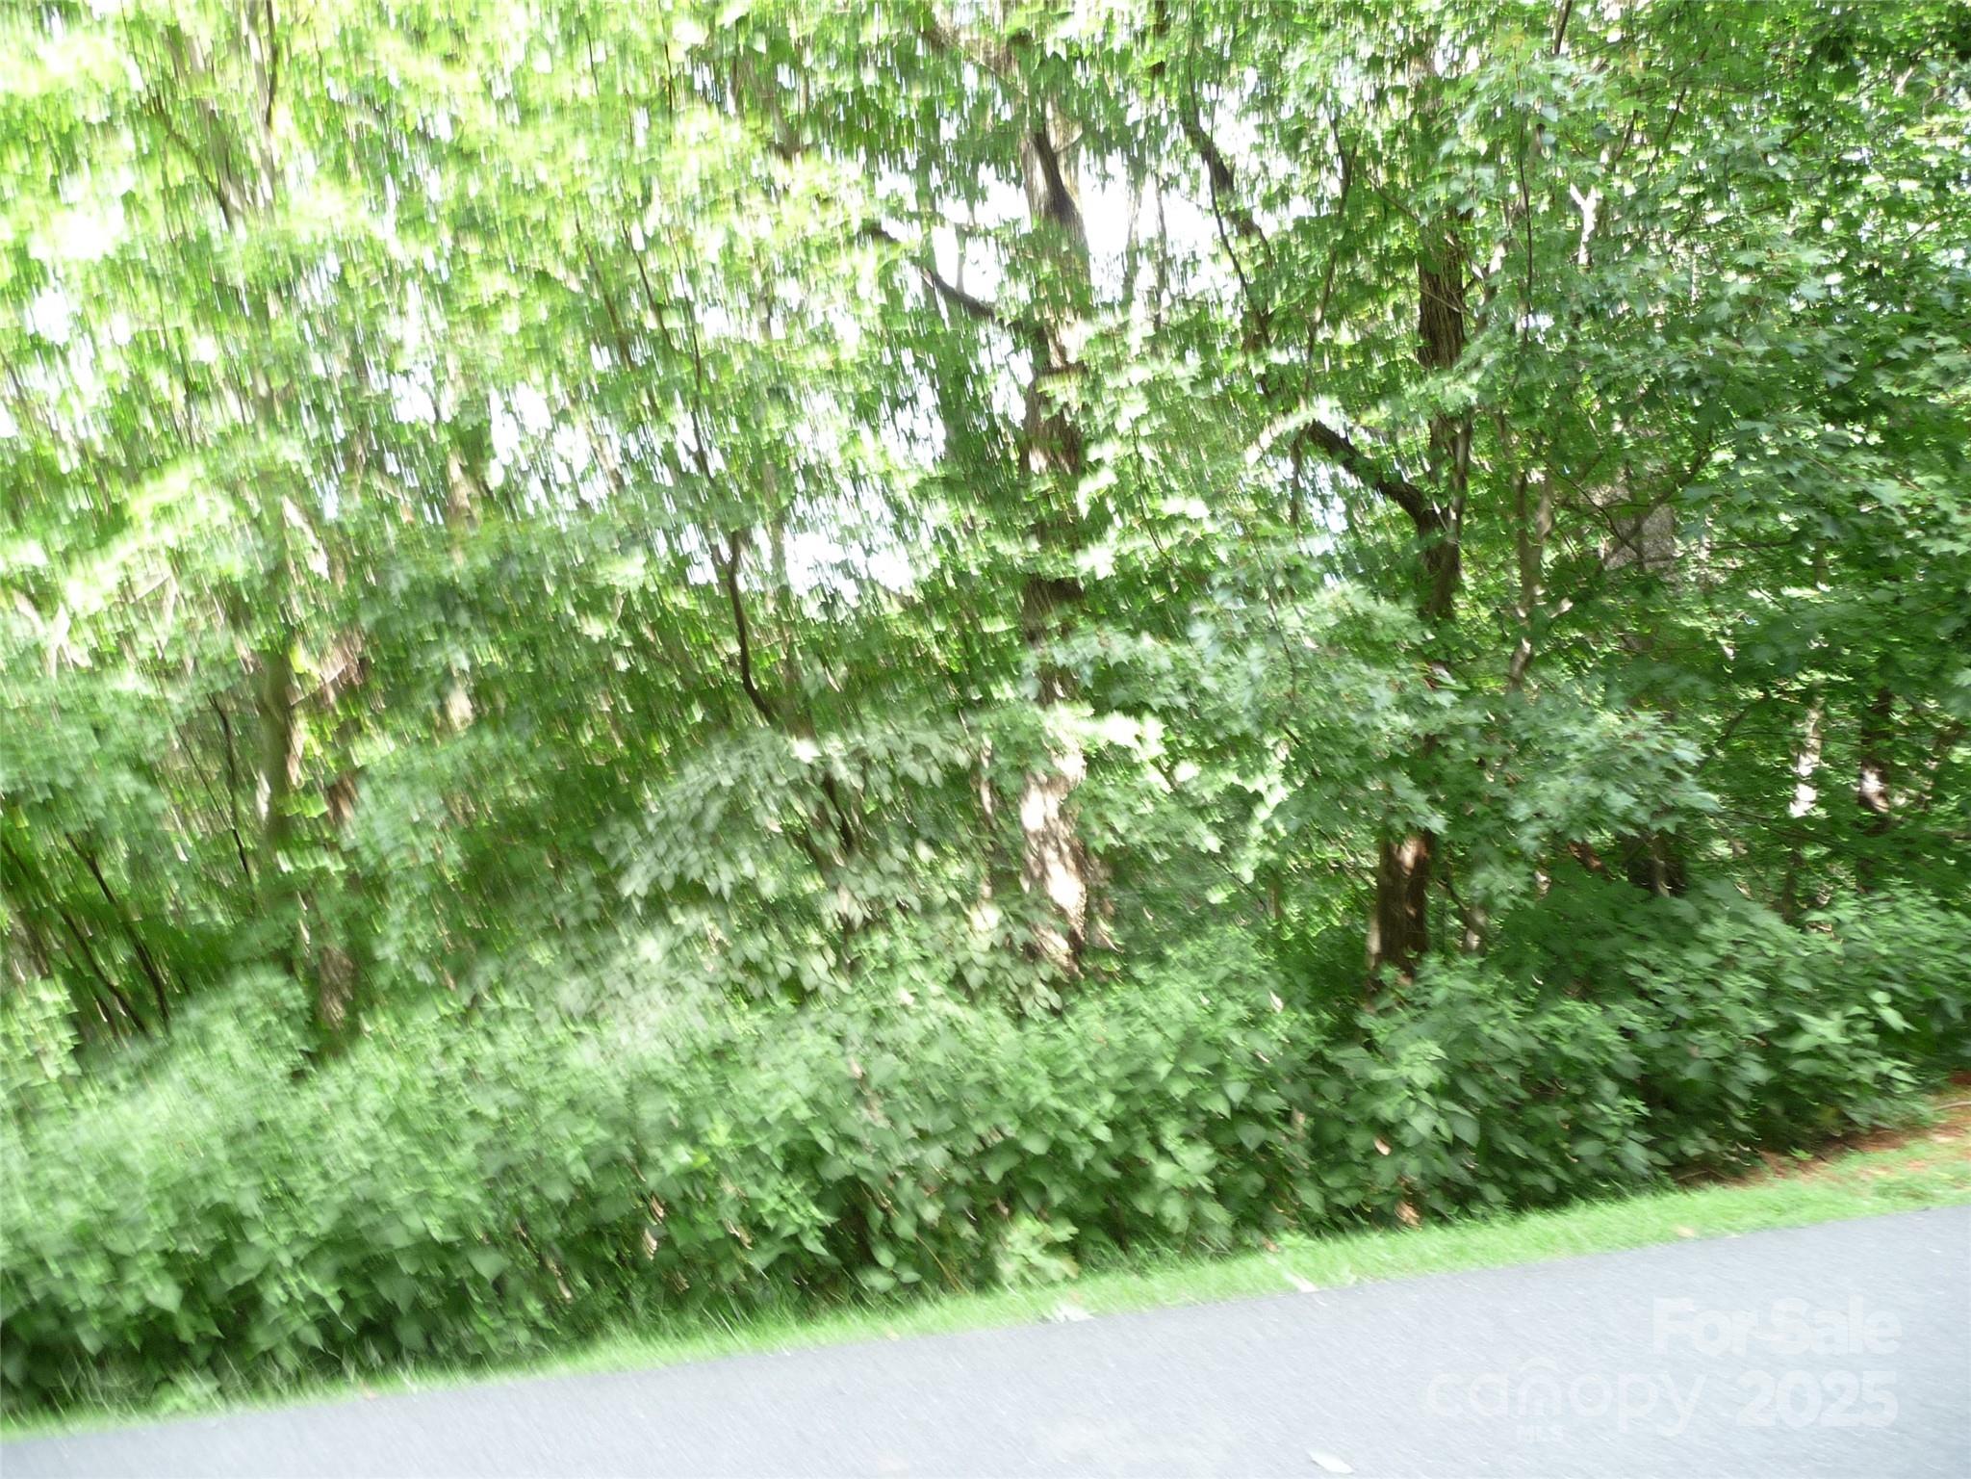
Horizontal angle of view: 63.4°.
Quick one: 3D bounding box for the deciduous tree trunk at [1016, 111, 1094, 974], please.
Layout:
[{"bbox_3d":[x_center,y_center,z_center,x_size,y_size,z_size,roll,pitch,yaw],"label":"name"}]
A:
[{"bbox_3d":[0.431,-1.136,9.600,0.420,5.300,0.410,1,1,0],"label":"deciduous tree trunk"}]

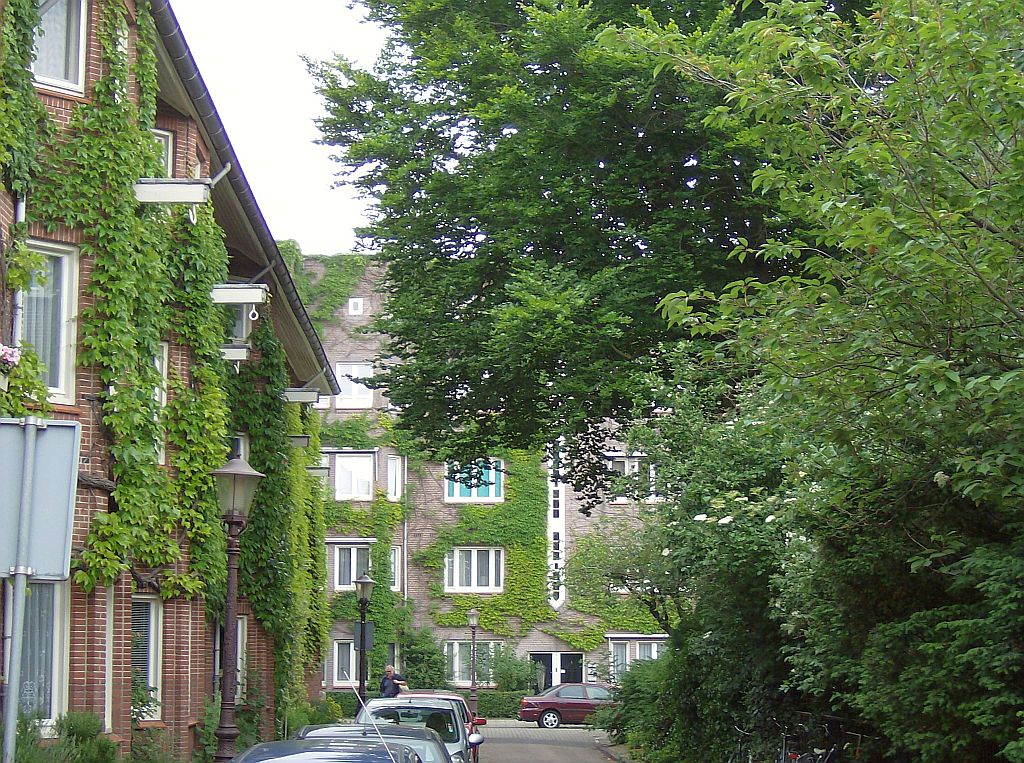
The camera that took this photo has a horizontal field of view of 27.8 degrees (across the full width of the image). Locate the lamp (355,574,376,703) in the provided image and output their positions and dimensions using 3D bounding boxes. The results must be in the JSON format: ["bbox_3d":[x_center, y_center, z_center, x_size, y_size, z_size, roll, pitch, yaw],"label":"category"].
[{"bbox_3d":[-3.170,5.950,44.101,0.530,3.740,0.530,0,-8,0],"label":"lamp"}]

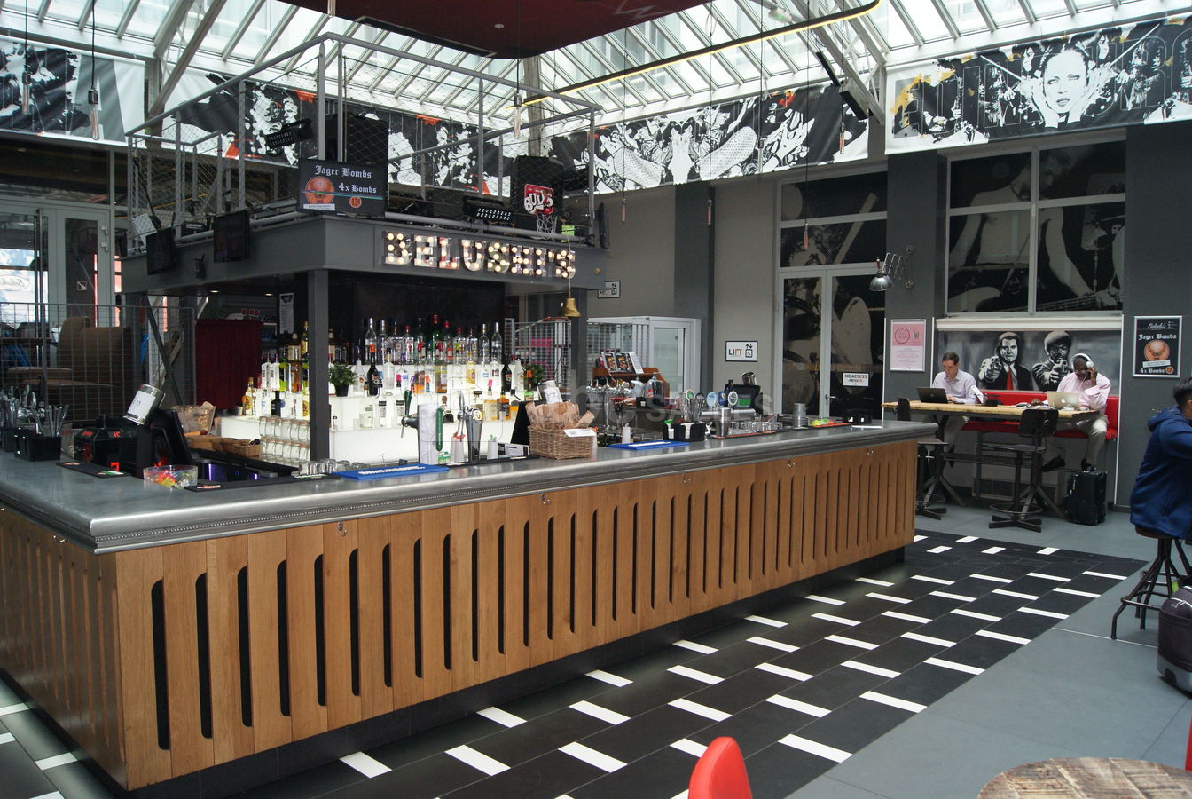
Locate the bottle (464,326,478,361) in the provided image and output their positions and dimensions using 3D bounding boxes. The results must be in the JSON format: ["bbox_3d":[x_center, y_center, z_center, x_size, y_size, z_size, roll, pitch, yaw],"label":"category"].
[{"bbox_3d":[-0.891,-0.388,6.430,0.085,0.275,0.085,1,3,0],"label":"bottle"}]

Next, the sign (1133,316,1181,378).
[{"bbox_3d":[5.740,-0.538,9.150,0.440,0.630,0.025,3,4,43],"label":"sign"}]

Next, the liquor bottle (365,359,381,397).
[{"bbox_3d":[-1.521,-0.159,6.125,0.083,0.275,0.083,0,3,0],"label":"liquor bottle"}]

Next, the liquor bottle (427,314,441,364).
[{"bbox_3d":[-1.186,-0.441,6.591,0.083,0.358,0.083,0,3,0],"label":"liquor bottle"}]

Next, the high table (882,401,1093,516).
[{"bbox_3d":[4.137,0.633,9.484,1.940,1.100,0.880,3,4,43],"label":"high table"}]

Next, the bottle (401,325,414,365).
[{"bbox_3d":[-1.353,-0.391,6.424,0.080,0.284,0.080,3,4,45],"label":"bottle"}]

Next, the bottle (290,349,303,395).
[{"bbox_3d":[-1.890,-0.170,5.650,0.075,0.280,0.075,4,4,45],"label":"bottle"}]

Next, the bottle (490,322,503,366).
[{"bbox_3d":[-0.727,-0.407,6.550,0.080,0.315,0.080,4,4,45],"label":"bottle"}]

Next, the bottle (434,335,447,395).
[{"bbox_3d":[-1.060,-0.232,6.100,0.085,0.380,0.085,1,3,0],"label":"bottle"}]

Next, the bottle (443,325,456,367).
[{"bbox_3d":[-1.026,-0.376,6.280,0.080,0.295,0.080,1,3,0],"label":"bottle"}]

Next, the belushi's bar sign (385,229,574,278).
[{"bbox_3d":[-0.742,-0.966,6.130,0.090,0.205,1.660,3,4,45],"label":"belushi's bar sign"}]

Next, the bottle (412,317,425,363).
[{"bbox_3d":[-1.286,-0.432,6.490,0.083,0.335,0.083,0,3,0],"label":"bottle"}]

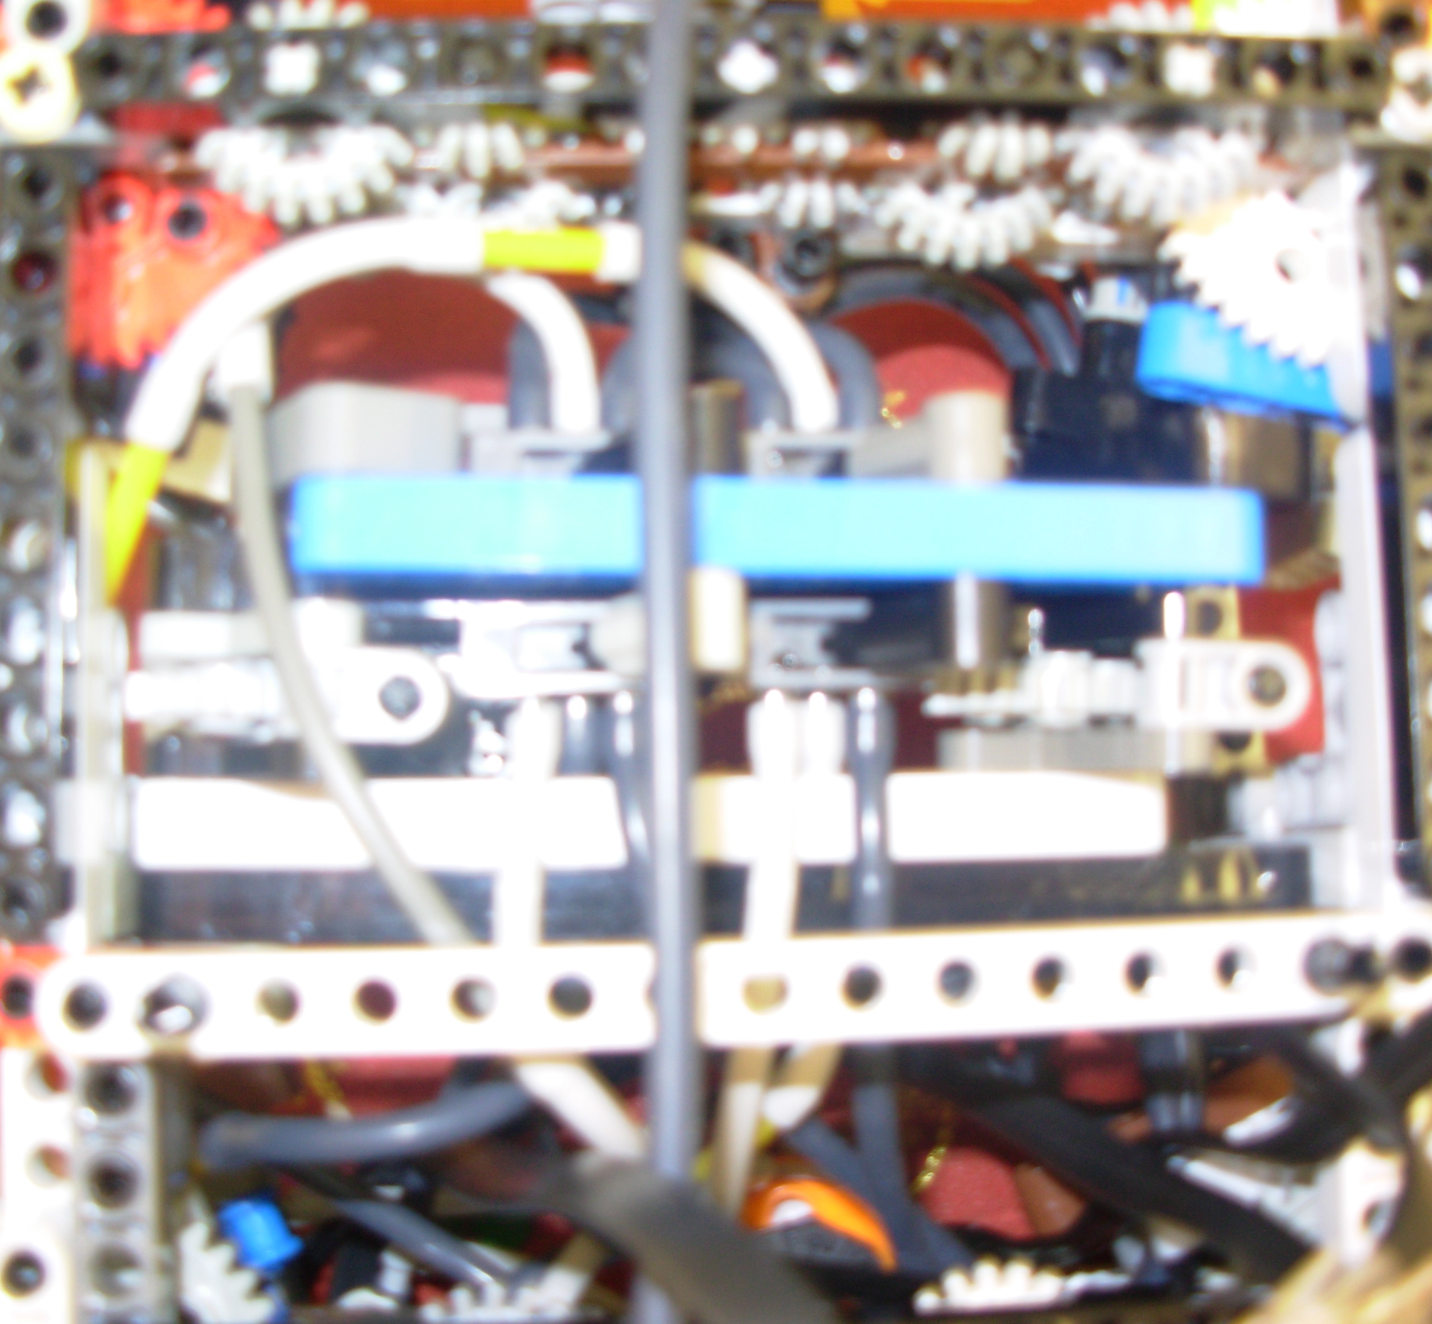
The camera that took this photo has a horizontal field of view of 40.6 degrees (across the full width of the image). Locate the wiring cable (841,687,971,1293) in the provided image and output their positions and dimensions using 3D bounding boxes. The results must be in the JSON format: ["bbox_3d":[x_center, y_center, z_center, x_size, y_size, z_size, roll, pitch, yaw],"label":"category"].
[{"bbox_3d":[0.018,0.031,0.191,0.011,0.009,0.057,-4,82,-4],"label":"wiring cable"}]

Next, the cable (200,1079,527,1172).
[{"bbox_3d":[-0.034,0.044,0.186,0.032,0.006,0.006,-8,82,-5],"label":"cable"}]

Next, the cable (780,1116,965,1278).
[{"bbox_3d":[0.016,0.054,0.196,0.021,0.006,0.006,41,82,3],"label":"cable"}]

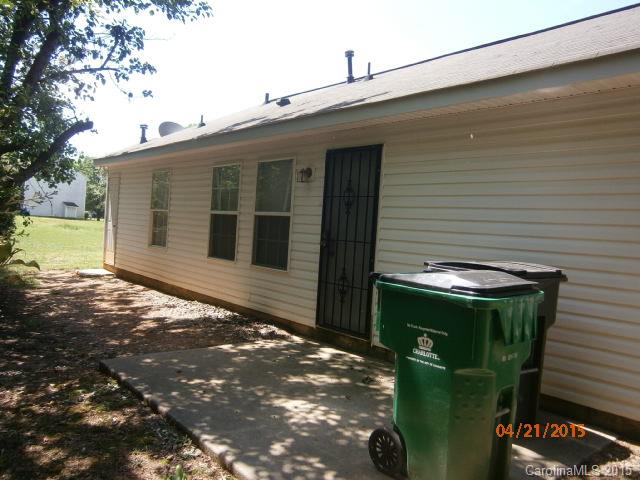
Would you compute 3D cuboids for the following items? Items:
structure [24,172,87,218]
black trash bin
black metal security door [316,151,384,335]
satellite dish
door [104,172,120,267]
[{"bbox_3d":[-37.250,-7.166,65.338,8.800,7.800,10.000,3,2,-42],"label":"structure"},{"bbox_3d":[1.228,0.720,3.408,0.650,1.130,0.770,3,2,-42],"label":"black trash bin"},{"bbox_3d":[0.283,0.005,5.281,0.060,2.060,0.865,3,2,-42],"label":"black metal security door"},{"bbox_3d":[-3.831,-2.799,12.400,0.680,0.580,0.420,3,1,-20],"label":"satellite dish"},{"bbox_3d":[-4.670,-0.461,10.829,0.070,2.060,0.740,3,2,-42],"label":"door"}]

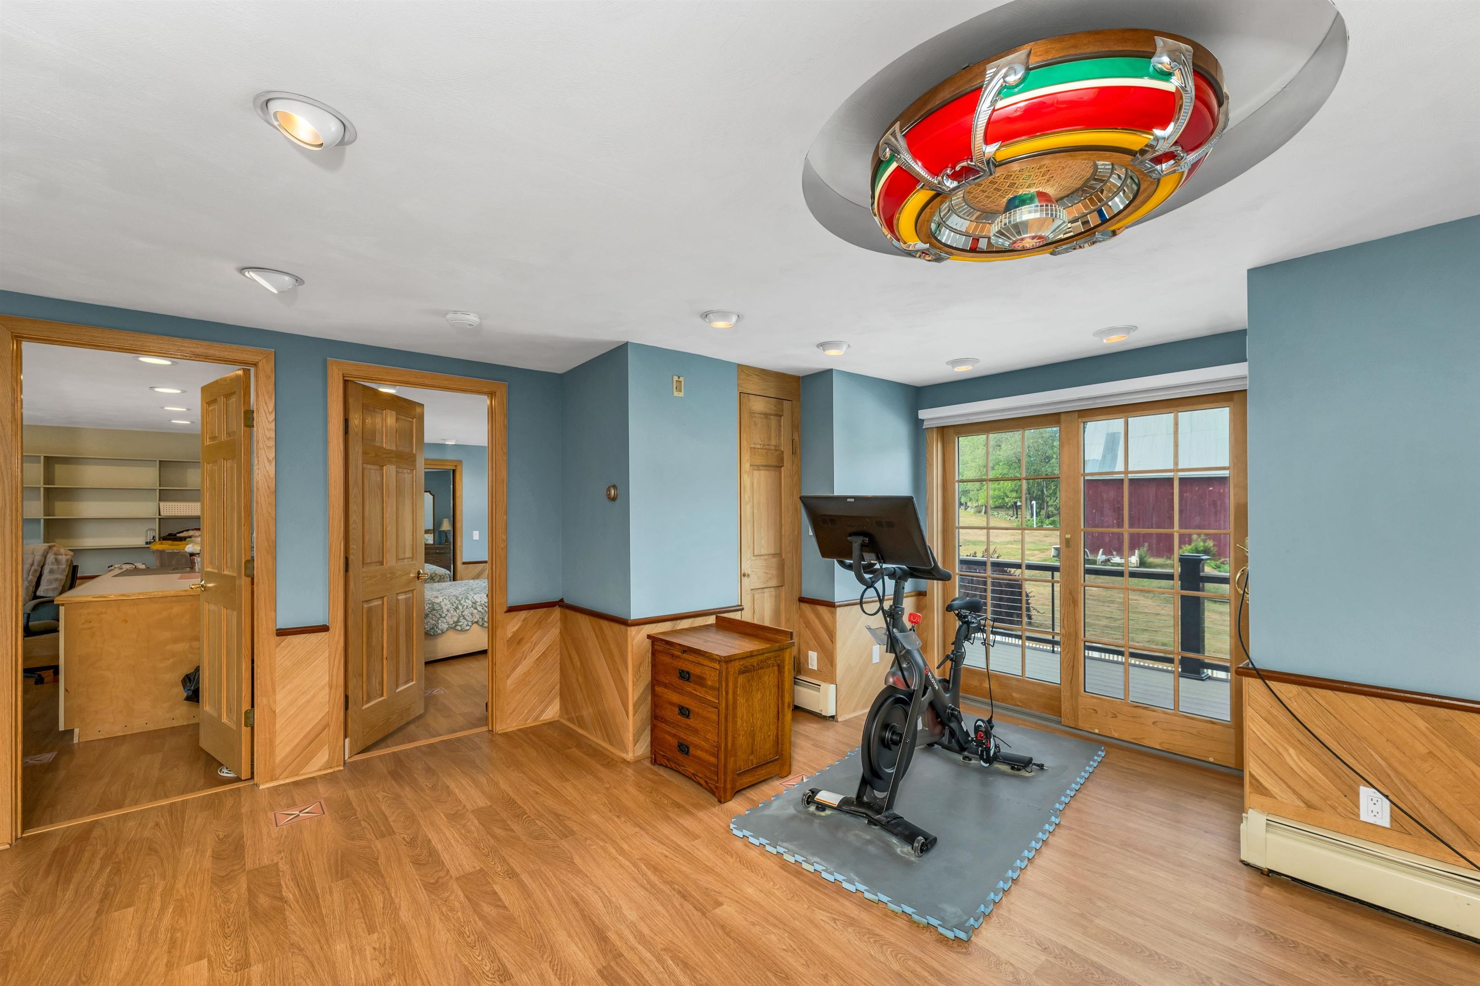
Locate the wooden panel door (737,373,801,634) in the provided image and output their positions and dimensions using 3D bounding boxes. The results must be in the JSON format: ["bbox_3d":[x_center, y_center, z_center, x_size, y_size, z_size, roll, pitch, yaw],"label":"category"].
[{"bbox_3d":[0.191,0.337,3.779,0.552,2.246,0.080,1,-1,-39],"label":"wooden panel door"}]

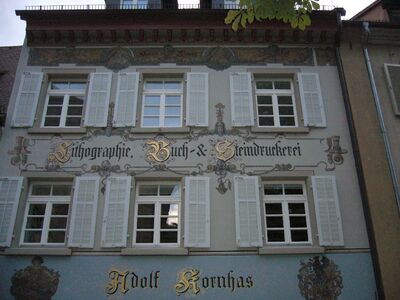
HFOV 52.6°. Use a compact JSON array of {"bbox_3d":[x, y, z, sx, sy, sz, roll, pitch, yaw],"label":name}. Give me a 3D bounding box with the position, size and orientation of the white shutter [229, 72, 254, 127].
[{"bbox_3d":[1.190,-1.452,11.558,0.599,1.772,0.050,0,-23,0],"label":"white shutter"}]

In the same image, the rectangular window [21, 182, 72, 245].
[{"bbox_3d":[-3.880,1.629,10.358,1.135,1.667,0.100,0,-23,0],"label":"rectangular window"}]

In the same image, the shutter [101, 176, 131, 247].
[{"bbox_3d":[-2.093,1.545,10.245,0.605,1.823,0.050,0,-23,0],"label":"shutter"}]

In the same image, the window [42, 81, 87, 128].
[{"bbox_3d":[-3.852,-1.317,11.634,1.171,1.554,0.100,0,-23,0],"label":"window"}]

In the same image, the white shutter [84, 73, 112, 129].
[{"bbox_3d":[-2.796,-1.403,11.235,0.595,1.741,0.050,0,-24,-1],"label":"white shutter"}]

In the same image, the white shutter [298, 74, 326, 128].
[{"bbox_3d":[3.198,-1.455,11.569,0.586,1.772,0.050,0,-23,0],"label":"white shutter"}]

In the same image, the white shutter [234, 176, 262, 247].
[{"bbox_3d":[1.187,1.502,9.983,0.593,1.777,0.050,0,-24,-1],"label":"white shutter"}]

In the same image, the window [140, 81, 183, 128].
[{"bbox_3d":[-1.082,-1.323,11.649,1.167,1.554,0.100,0,-23,0],"label":"window"}]

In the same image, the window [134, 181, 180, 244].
[{"bbox_3d":[-1.042,1.595,10.091,1.135,1.653,0.100,0,-24,-1],"label":"window"}]

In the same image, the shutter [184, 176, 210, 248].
[{"bbox_3d":[-0.071,1.541,10.256,0.623,1.823,0.050,0,-23,0],"label":"shutter"}]

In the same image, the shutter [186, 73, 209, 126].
[{"bbox_3d":[-0.061,-1.410,11.262,0.594,1.721,0.050,0,-24,-1],"label":"shutter"}]

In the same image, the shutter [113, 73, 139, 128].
[{"bbox_3d":[-2.023,-1.404,11.242,0.591,1.742,0.050,0,-24,-1],"label":"shutter"}]

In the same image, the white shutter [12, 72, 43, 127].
[{"bbox_3d":[-4.754,-1.401,11.215,0.582,1.738,0.050,0,-24,-1],"label":"white shutter"}]

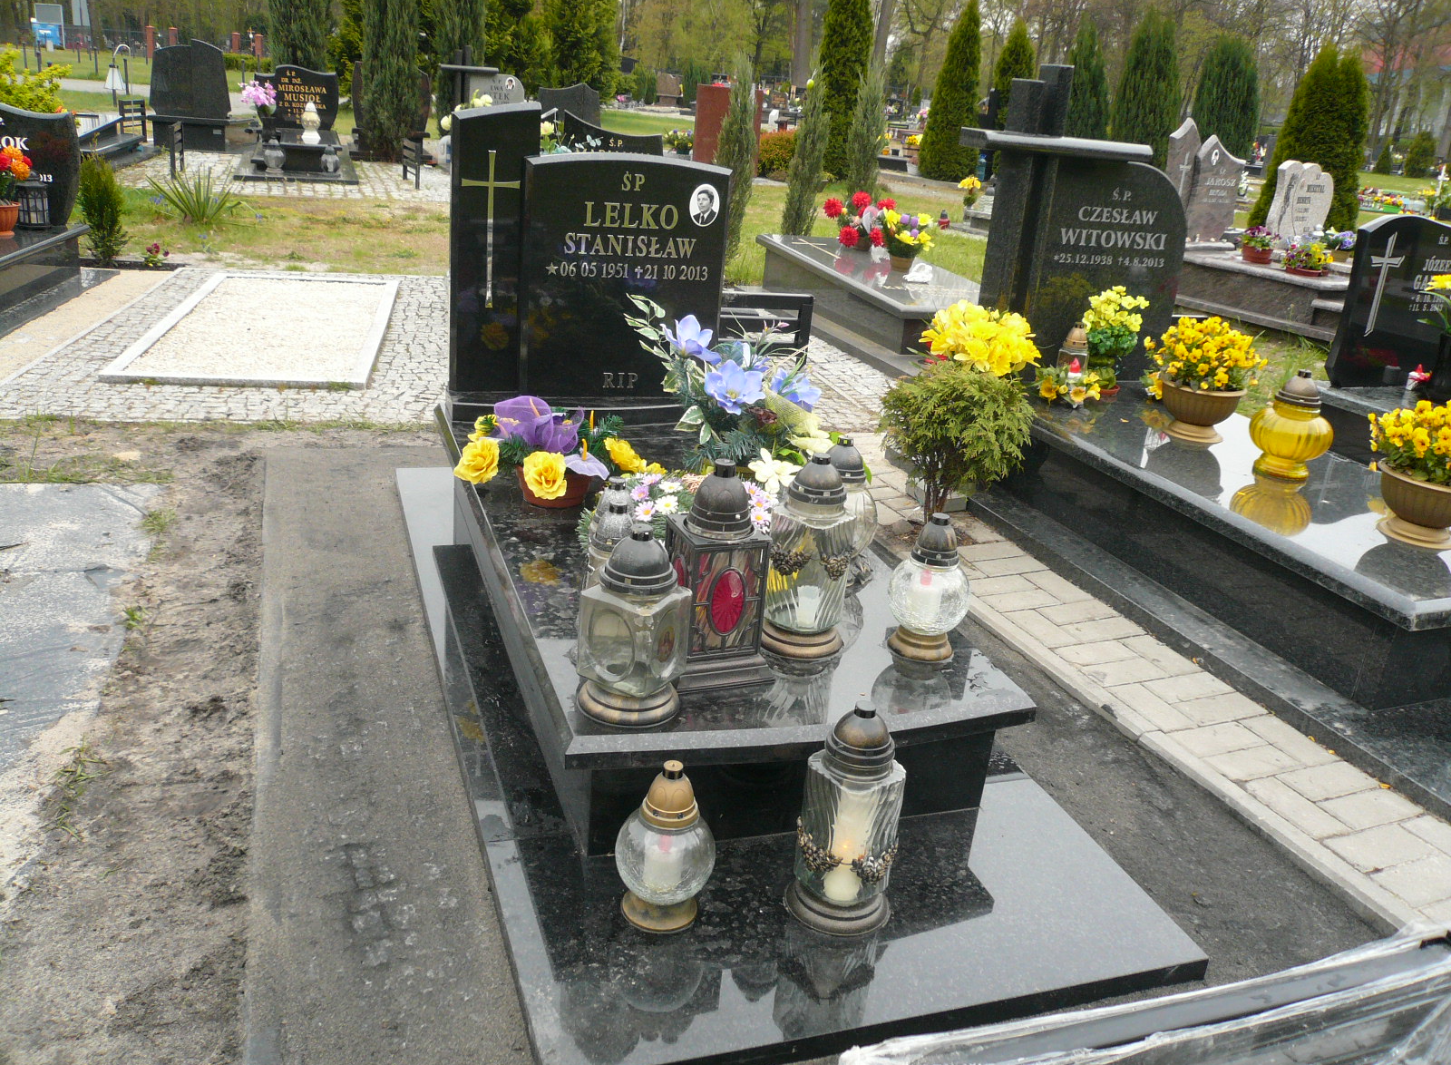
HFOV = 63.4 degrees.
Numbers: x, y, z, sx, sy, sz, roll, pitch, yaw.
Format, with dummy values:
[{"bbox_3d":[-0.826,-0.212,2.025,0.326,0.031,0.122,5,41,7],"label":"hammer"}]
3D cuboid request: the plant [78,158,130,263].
[{"bbox_3d":[-3.542,-1.827,6.635,0.280,0.569,0.280,-3,22,-19],"label":"plant"}]

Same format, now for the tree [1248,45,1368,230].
[{"bbox_3d":[7.982,-5.251,15.710,1.300,2.375,1.250,-3,22,-19],"label":"tree"}]

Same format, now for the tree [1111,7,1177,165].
[{"bbox_3d":[9.315,-9.795,26.409,1.500,3.536,1.500,-3,22,-19],"label":"tree"}]

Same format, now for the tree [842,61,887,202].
[{"bbox_3d":[1.497,-4.244,12.500,0.440,1.550,0.440,-2,22,-20],"label":"tree"}]

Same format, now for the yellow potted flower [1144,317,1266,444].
[{"bbox_3d":[1.397,-0.447,3.440,0.340,0.350,0.340,-2,22,-20],"label":"yellow potted flower"}]

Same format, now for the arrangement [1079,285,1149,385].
[{"bbox_3d":[1.298,-0.655,3.930,0.230,0.340,0.220,-2,22,-20],"label":"arrangement"}]

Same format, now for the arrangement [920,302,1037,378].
[{"bbox_3d":[0.804,-0.560,3.605,0.400,0.285,0.360,-3,22,-19],"label":"arrangement"}]

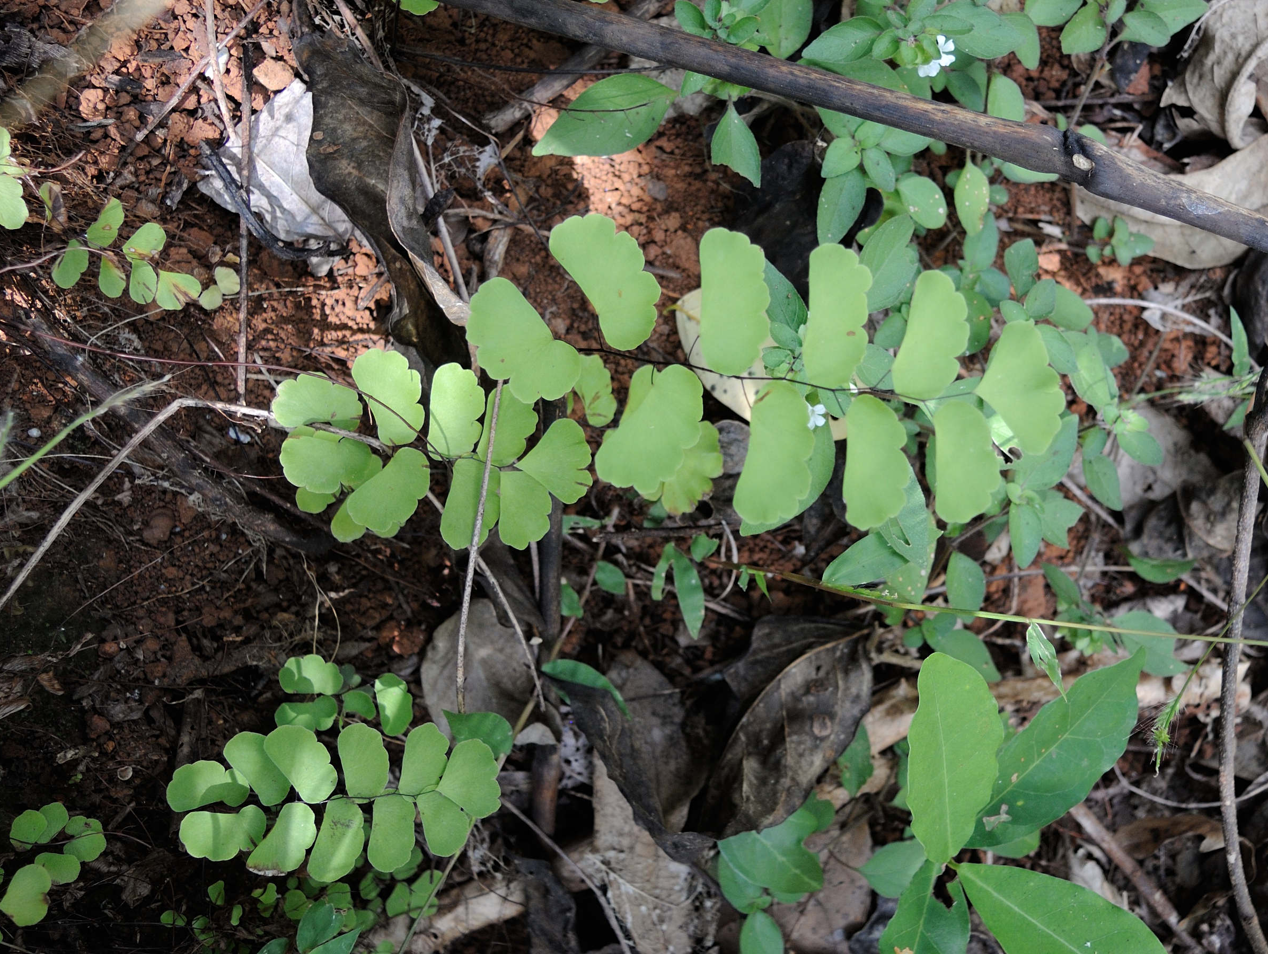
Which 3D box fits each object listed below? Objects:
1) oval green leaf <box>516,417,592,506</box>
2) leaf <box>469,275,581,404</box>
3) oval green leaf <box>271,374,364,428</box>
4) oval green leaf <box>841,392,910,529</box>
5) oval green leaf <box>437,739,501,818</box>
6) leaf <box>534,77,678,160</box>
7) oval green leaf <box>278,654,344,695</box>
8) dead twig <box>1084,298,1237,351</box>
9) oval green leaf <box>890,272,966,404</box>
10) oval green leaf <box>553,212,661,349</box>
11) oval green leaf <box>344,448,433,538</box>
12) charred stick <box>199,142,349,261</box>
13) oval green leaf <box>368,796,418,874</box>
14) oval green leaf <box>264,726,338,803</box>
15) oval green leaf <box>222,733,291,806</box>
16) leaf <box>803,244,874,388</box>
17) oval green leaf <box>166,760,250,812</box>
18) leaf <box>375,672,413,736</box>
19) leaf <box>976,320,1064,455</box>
[{"bbox_3d":[-0.030,-0.006,0.386,0.029,0.005,0.032,2,81,-3],"label":"oval green leaf"},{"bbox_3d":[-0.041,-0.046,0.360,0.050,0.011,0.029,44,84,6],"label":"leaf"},{"bbox_3d":[-0.119,-0.028,0.392,0.035,0.008,0.022,2,71,7],"label":"oval green leaf"},{"bbox_3d":[0.077,-0.005,0.331,0.020,0.006,0.043,-1,83,2],"label":"oval green leaf"},{"bbox_3d":[-0.064,0.117,0.395,0.024,0.008,0.029,-12,82,-2],"label":"oval green leaf"},{"bbox_3d":[-0.014,-0.156,0.451,0.067,0.009,0.038,-24,73,-2],"label":"leaf"},{"bbox_3d":[-0.135,0.083,0.430,0.026,0.007,0.017,1,77,0],"label":"oval green leaf"},{"bbox_3d":[0.233,-0.070,0.455,0.072,0.008,0.011,19,78,4],"label":"dead twig"},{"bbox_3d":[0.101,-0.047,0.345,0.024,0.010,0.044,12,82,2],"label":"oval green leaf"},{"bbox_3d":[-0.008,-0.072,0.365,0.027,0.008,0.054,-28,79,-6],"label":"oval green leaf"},{"bbox_3d":[-0.089,0.006,0.386,0.035,0.006,0.022,-44,82,0],"label":"oval green leaf"},{"bbox_3d":[-0.171,-0.122,0.470,0.089,0.011,0.023,36,80,8],"label":"charred stick"},{"bbox_3d":[-0.094,0.138,0.400,0.017,0.008,0.029,5,81,1],"label":"oval green leaf"},{"bbox_3d":[-0.130,0.112,0.406,0.020,0.006,0.034,-39,79,-5],"label":"oval green leaf"},{"bbox_3d":[-0.147,0.115,0.405,0.021,0.008,0.032,-27,82,-4],"label":"oval green leaf"},{"bbox_3d":[0.069,-0.054,0.345,0.022,0.010,0.050,5,81,1],"label":"leaf"},{"bbox_3d":[-0.172,0.124,0.415,0.033,0.008,0.019,-5,77,-1],"label":"oval green leaf"},{"bbox_3d":[-0.099,0.095,0.430,0.014,0.007,0.026,-9,77,-2],"label":"leaf"},{"bbox_3d":[0.130,-0.030,0.345,0.030,0.010,0.045,-9,77,-2],"label":"leaf"}]

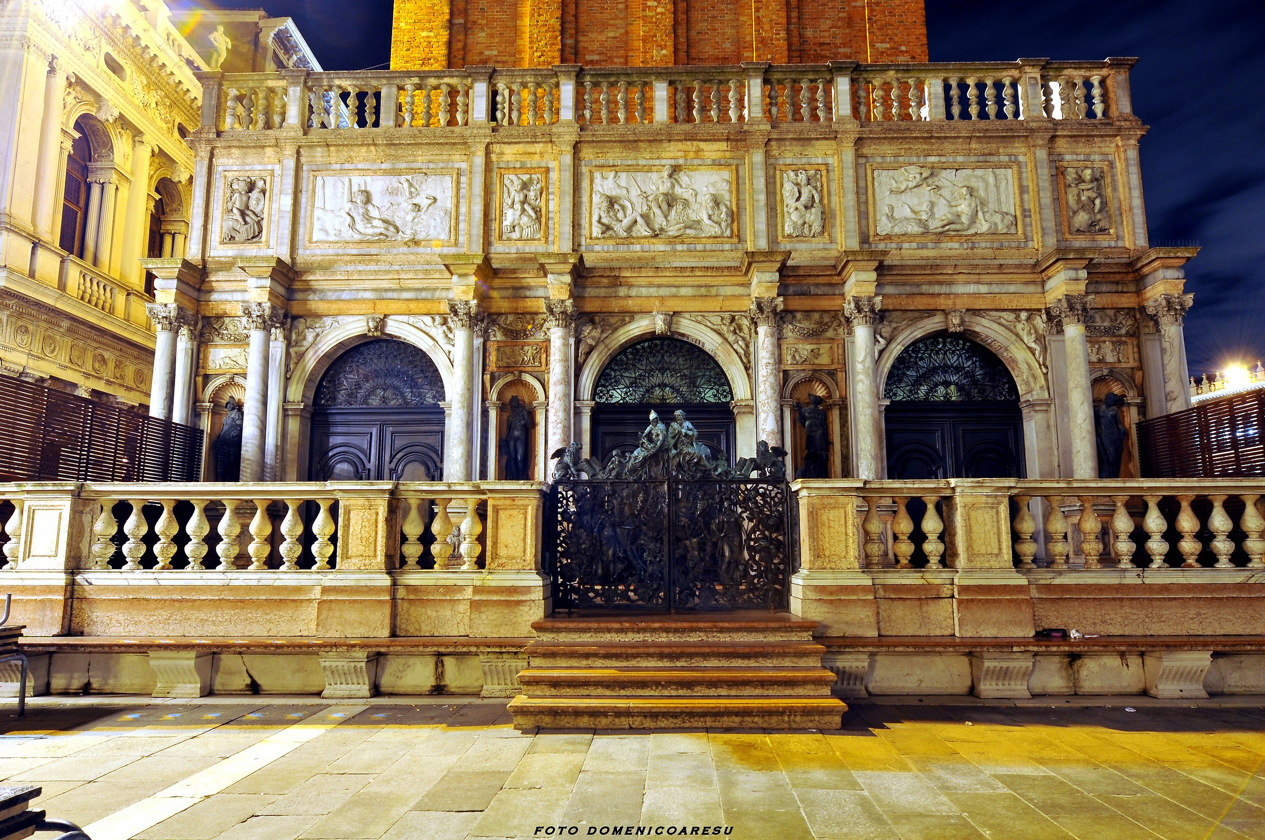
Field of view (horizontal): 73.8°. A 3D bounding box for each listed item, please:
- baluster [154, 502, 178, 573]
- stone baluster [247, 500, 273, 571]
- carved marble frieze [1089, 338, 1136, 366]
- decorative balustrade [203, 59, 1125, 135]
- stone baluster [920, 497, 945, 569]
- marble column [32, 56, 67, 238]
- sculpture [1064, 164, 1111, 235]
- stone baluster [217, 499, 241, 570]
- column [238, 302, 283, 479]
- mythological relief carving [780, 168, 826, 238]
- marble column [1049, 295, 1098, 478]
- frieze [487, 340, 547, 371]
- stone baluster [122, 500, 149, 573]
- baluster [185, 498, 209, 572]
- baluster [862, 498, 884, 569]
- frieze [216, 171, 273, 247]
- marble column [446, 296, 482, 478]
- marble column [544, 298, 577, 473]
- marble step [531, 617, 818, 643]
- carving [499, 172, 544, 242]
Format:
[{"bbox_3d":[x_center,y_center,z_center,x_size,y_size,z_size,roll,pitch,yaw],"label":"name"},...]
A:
[{"bbox_3d":[-4.382,1.082,7.912,0.220,0.658,0.220,0,-9,2],"label":"baluster"},{"bbox_3d":[-3.489,1.079,7.888,0.220,0.656,0.220,0,-9,2],"label":"stone baluster"},{"bbox_3d":[7.454,-1.056,13.315,0.971,0.464,0.120,0,-9,1],"label":"carved marble frieze"},{"bbox_3d":[0.414,-5.078,13.569,14.749,1.134,0.450,0,-9,2],"label":"decorative balustrade"},{"bbox_3d":[2.824,1.057,7.917,0.216,0.672,0.216,0,-9,1],"label":"stone baluster"},{"bbox_3d":[-14.984,-7.050,21.666,0.600,4.990,0.600,0,-9,1],"label":"marble column"},{"bbox_3d":[7.056,-3.402,13.129,0.662,1.125,0.140,0,-9,1],"label":"sculpture"},{"bbox_3d":[-4.140,1.177,8.646,0.222,0.718,0.222,0,-9,1],"label":"stone baluster"},{"bbox_3d":[-5.498,-0.202,12.300,0.480,2.975,0.480,0,-9,1],"label":"column"},{"bbox_3d":[2.811,-3.552,13.839,0.683,1.218,0.160,0,-9,1],"label":"mythological relief carving"},{"bbox_3d":[6.724,-0.290,12.612,0.540,3.160,0.540,0,-9,1],"label":"marble column"},{"bbox_3d":[-1.831,-1.012,13.453,0.971,0.485,0.120,0,-9,1],"label":"frieze"},{"bbox_3d":[-5.115,1.182,8.665,0.222,0.718,0.222,0,-9,1],"label":"stone baluster"},{"bbox_3d":[-3.916,1.035,7.584,0.198,0.635,0.198,0,-9,1],"label":"baluster"},{"bbox_3d":[2.143,1.005,7.494,0.190,0.628,0.190,0,-9,1],"label":"baluster"},{"bbox_3d":[-6.407,-3.494,13.973,0.870,1.359,0.150,0,-9,1],"label":"frieze"},{"bbox_3d":[-2.496,-0.247,12.331,0.470,3.020,0.470,0,-9,1],"label":"marble column"},{"bbox_3d":[-1.056,-0.253,12.303,0.470,3.013,0.470,0,-9,1],"label":"marble column"},{"bbox_3d":[0.379,1.944,7.823,2.582,0.174,0.500,0,-9,1],"label":"marble step"},{"bbox_3d":[-1.736,-3.348,13.308,0.680,1.155,0.140,0,-9,1],"label":"carving"}]

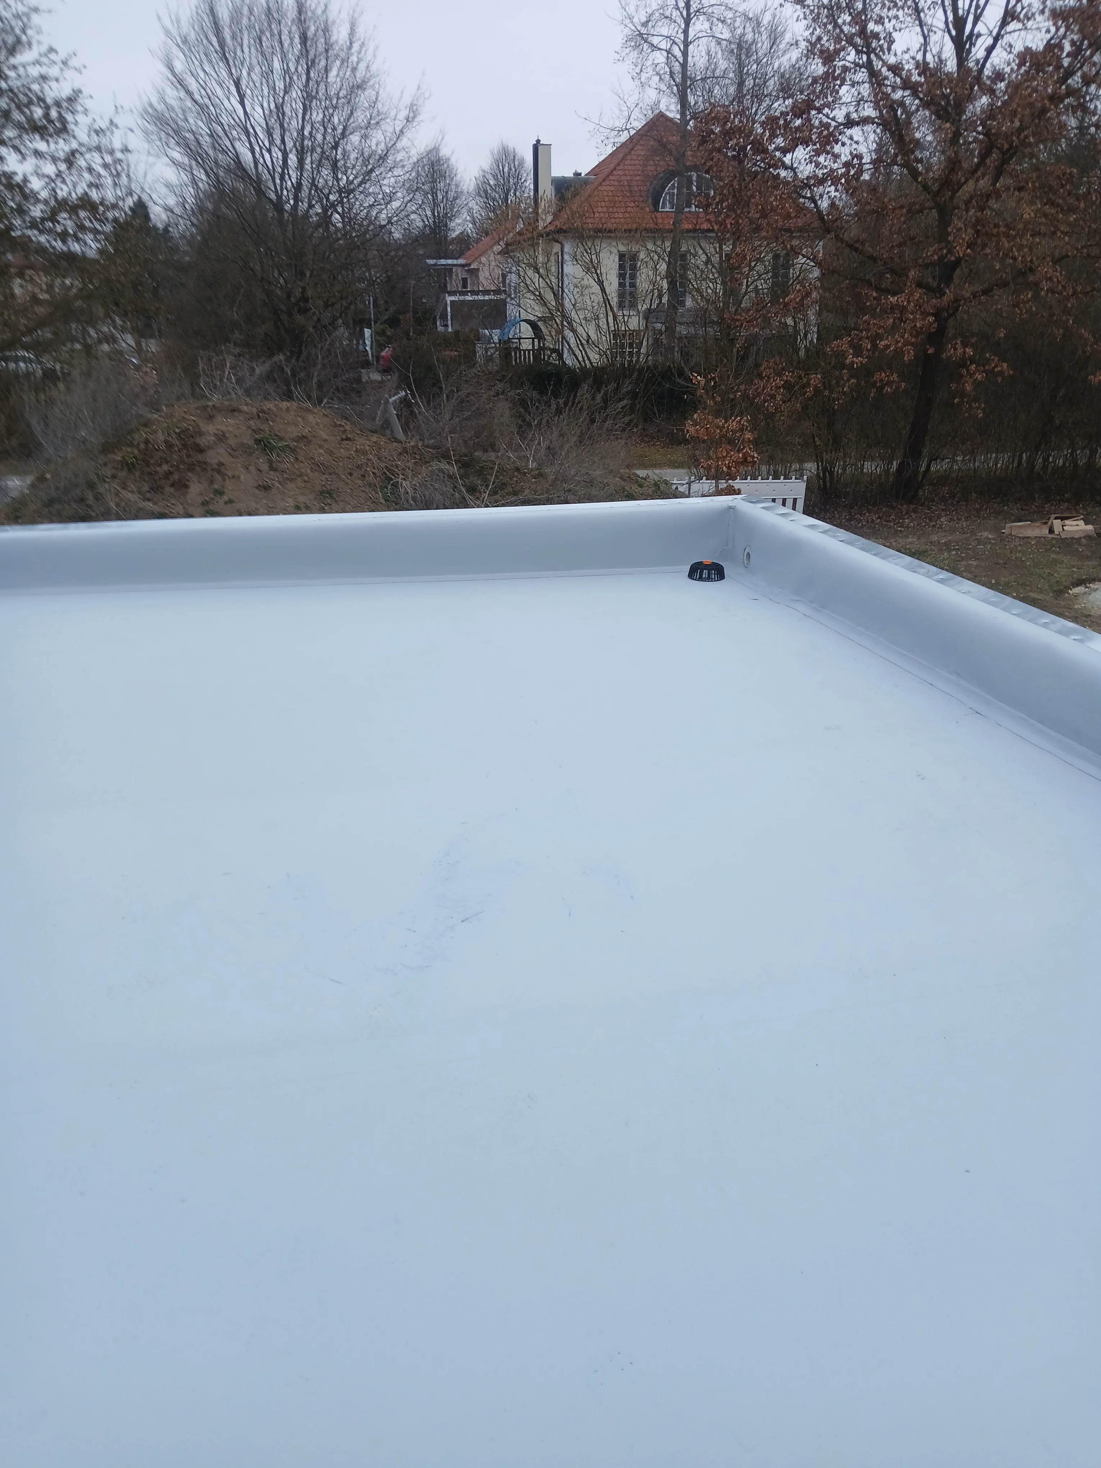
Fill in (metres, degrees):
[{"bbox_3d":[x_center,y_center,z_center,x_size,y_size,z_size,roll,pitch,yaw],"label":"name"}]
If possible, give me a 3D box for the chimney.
[{"bbox_3d":[-0.309,-21.569,43.130,0.510,2.962,0.800,-6,22,-16],"label":"chimney"}]

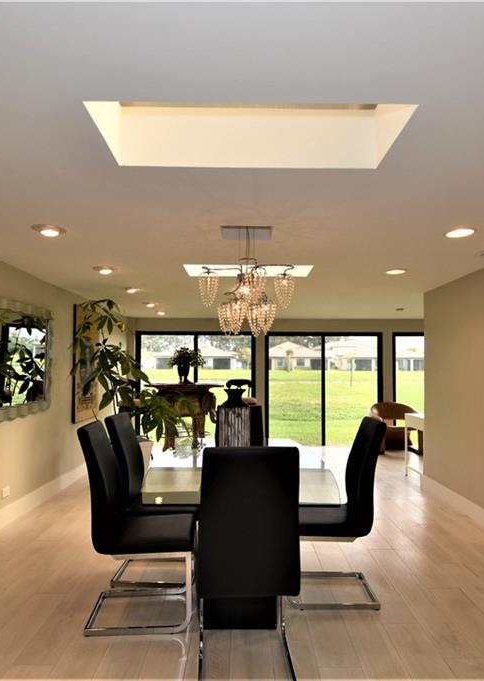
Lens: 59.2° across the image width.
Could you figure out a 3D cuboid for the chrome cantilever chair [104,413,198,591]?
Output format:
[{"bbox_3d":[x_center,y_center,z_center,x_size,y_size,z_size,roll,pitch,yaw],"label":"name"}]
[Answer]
[{"bbox_3d":[-0.565,1.046,2.921,0.610,1.060,0.430,1,-3,-4],"label":"chrome cantilever chair"}]

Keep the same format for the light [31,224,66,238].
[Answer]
[{"bbox_3d":[-1.289,-0.729,2.840,0.220,0.040,0.220,0,-4,0],"label":"light"}]

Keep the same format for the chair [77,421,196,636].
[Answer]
[{"bbox_3d":[-0.550,1.014,2.421,0.610,1.060,0.430,1,-3,-4],"label":"chair"}]

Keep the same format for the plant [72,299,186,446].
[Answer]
[{"bbox_3d":[-1.230,0.622,4.770,1.180,2.143,1.050,0,-3,1],"label":"plant"}]

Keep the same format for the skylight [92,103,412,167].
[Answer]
[{"bbox_3d":[0.028,-0.938,1.703,1.155,0.280,0.470,0,-4,0],"label":"skylight"}]

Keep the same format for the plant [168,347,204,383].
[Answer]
[{"bbox_3d":[-0.981,0.442,7.591,0.600,0.660,0.600,0,-4,0],"label":"plant"}]

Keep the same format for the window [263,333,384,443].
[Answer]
[{"bbox_3d":[1.531,0.898,7.880,2.150,2.110,0.100,0,-4,0],"label":"window"}]

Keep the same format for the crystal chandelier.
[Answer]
[{"bbox_3d":[0.030,-0.380,2.840,0.630,0.670,0.570,0,-3,1],"label":"crystal chandelier"}]

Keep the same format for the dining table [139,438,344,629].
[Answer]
[{"bbox_3d":[-0.017,1.209,2.889,1.100,0.750,1.930,0,-4,0],"label":"dining table"}]

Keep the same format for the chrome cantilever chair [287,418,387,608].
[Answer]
[{"bbox_3d":[0.554,1.036,2.700,0.620,1.075,0.440,0,-4,0],"label":"chrome cantilever chair"}]

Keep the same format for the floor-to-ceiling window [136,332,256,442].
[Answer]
[{"bbox_3d":[-0.822,0.858,7.700,2.140,2.020,0.100,0,-3,1],"label":"floor-to-ceiling window"}]

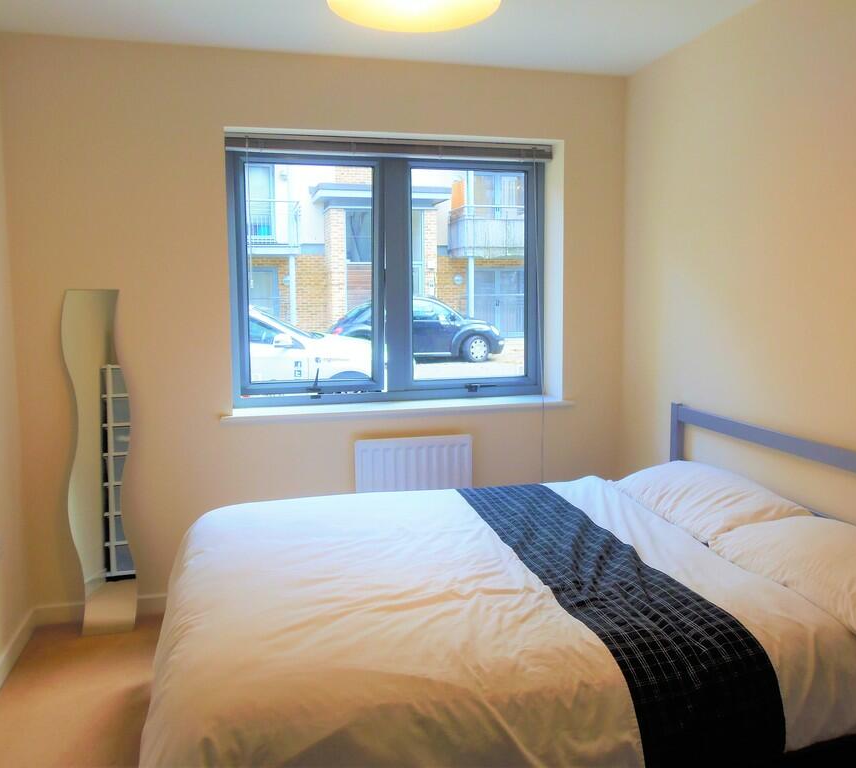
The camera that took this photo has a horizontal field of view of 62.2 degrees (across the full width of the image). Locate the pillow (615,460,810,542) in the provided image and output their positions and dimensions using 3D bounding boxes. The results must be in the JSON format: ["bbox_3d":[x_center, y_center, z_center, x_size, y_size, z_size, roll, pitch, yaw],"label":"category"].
[{"bbox_3d":[0.964,0.395,2.614,0.400,0.155,0.720,-2,7,-14],"label":"pillow"}]

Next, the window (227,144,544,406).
[{"bbox_3d":[-0.161,-0.516,3.440,1.540,1.200,0.070,-2,7,-14],"label":"window"}]

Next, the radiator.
[{"bbox_3d":[-0.066,0.545,3.289,0.535,0.600,0.090,-2,7,-14],"label":"radiator"}]

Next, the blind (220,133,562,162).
[{"bbox_3d":[-0.142,-1.081,3.266,1.530,0.075,0.050,-2,7,-14],"label":"blind"}]

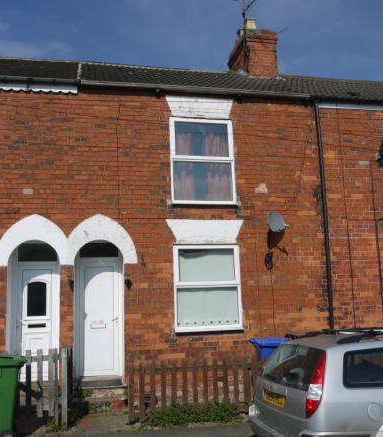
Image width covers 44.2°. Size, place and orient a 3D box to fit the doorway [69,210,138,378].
[{"bbox_3d":[-1.476,1.296,7.890,1.142,2.729,0.300,0,-9,-11],"label":"doorway"}]

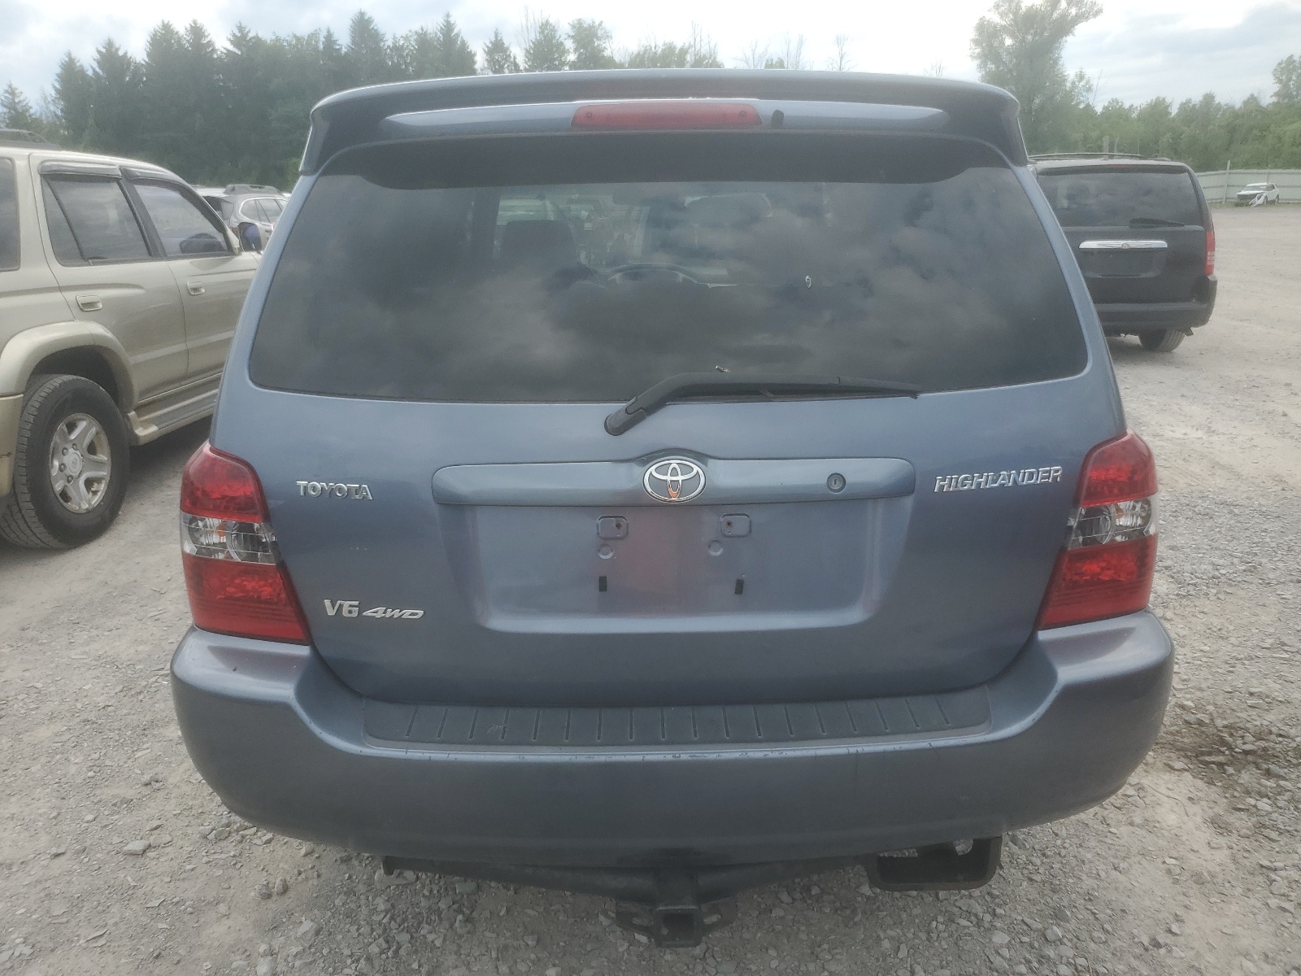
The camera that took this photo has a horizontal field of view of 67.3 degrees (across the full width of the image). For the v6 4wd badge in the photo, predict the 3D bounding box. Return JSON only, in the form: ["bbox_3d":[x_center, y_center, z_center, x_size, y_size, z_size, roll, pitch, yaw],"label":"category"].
[{"bbox_3d":[-0.457,0.206,1.619,0.167,0.032,0.010,1,12,10],"label":"v6 4wd badge"}]

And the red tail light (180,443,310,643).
[{"bbox_3d":[-0.704,0.082,1.694,0.265,0.315,0.230,-1,17,1],"label":"red tail light"}]

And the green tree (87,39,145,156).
[{"bbox_3d":[-37.797,-25.757,71.046,4.600,12.600,4.600,-1,17,1],"label":"green tree"}]

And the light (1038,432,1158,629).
[{"bbox_3d":[0.762,0.061,1.670,0.265,0.315,0.230,-1,17,1],"label":"light"}]

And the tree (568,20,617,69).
[{"bbox_3d":[-4.063,-27.587,73.204,4.500,13.600,4.500,-1,17,1],"label":"tree"}]

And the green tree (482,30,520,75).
[{"bbox_3d":[-10.848,-27.266,73.386,3.900,13.200,3.900,-1,17,1],"label":"green tree"}]

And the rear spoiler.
[{"bbox_3d":[0.011,-0.608,1.650,1.250,0.165,0.270,-1,17,1],"label":"rear spoiler"}]

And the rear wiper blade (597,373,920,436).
[{"bbox_3d":[0.165,-0.135,1.498,0.490,0.100,0.070,-1,-8,1],"label":"rear wiper blade"}]

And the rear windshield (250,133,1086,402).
[{"bbox_3d":[0.022,-0.376,1.641,1.380,0.480,0.120,-1,-13,1],"label":"rear windshield"}]

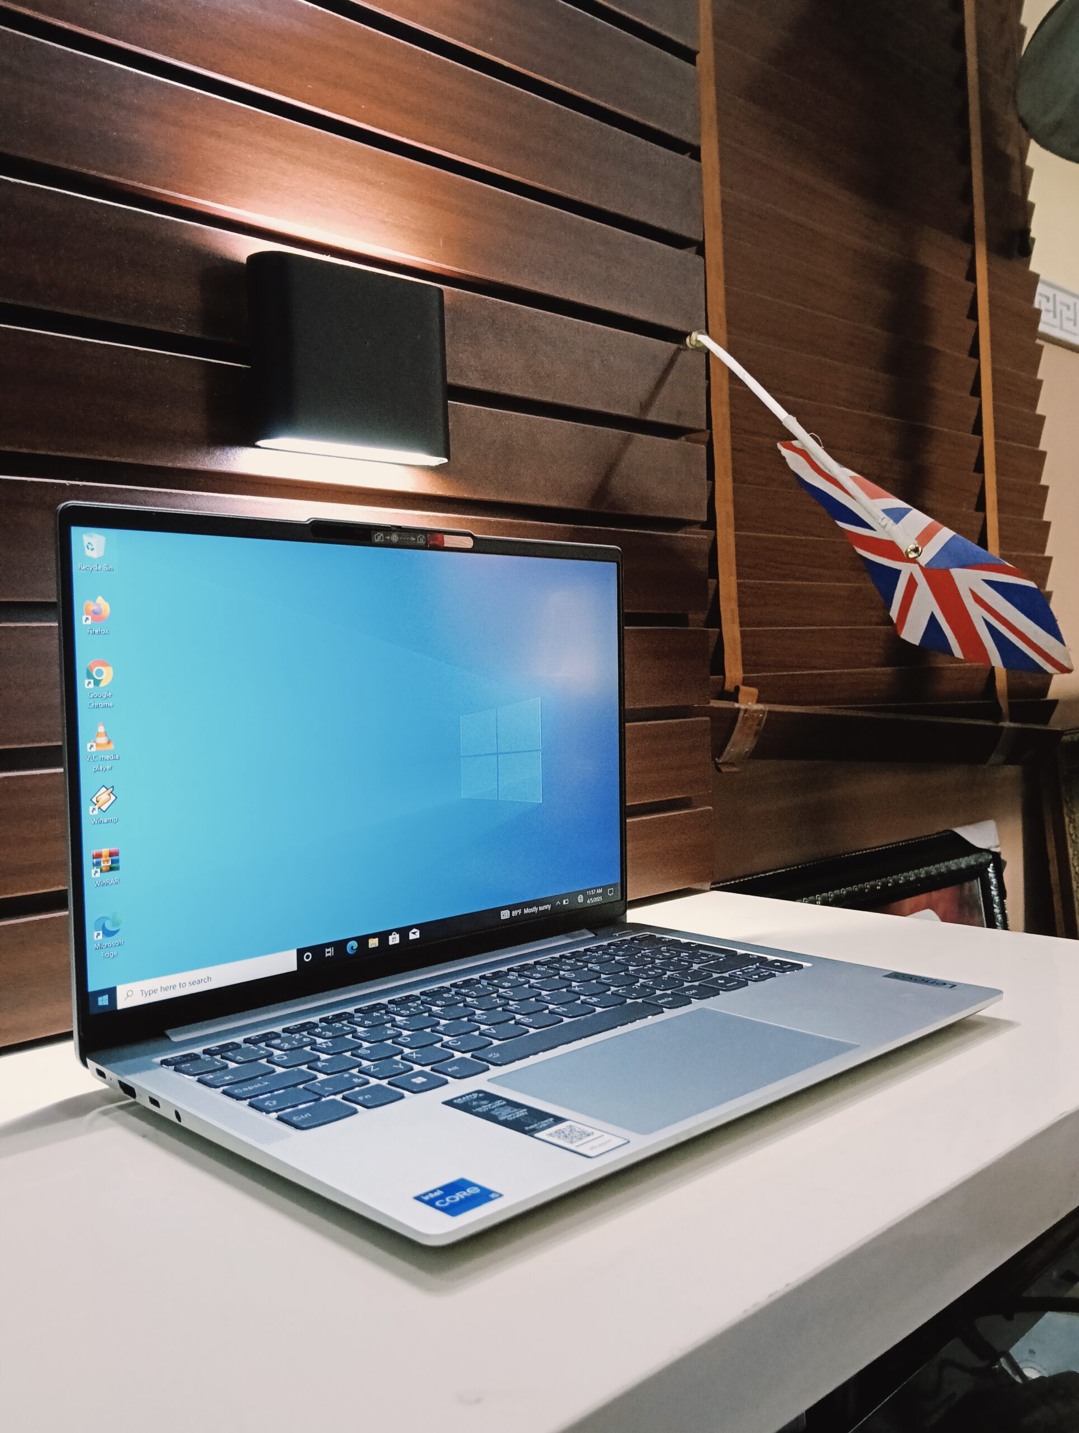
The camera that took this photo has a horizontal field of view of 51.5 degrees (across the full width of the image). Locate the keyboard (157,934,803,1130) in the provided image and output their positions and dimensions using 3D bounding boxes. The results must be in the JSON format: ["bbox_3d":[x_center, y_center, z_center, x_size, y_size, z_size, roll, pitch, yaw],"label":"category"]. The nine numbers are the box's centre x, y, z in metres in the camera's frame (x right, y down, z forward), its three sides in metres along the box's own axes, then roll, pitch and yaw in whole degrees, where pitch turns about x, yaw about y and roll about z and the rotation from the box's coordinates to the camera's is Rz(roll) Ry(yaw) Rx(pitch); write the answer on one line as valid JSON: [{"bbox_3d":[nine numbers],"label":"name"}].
[{"bbox_3d":[-0.007,0.128,0.490,0.280,0.005,0.107,-3,1,-42],"label":"keyboard"}]

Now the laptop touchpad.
[{"bbox_3d":[0.052,0.127,0.410,0.119,0.003,0.075,-3,1,-42],"label":"laptop touchpad"}]

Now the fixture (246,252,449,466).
[{"bbox_3d":[-0.102,-0.192,0.611,0.109,0.094,0.029,-3,1,-41],"label":"fixture"}]

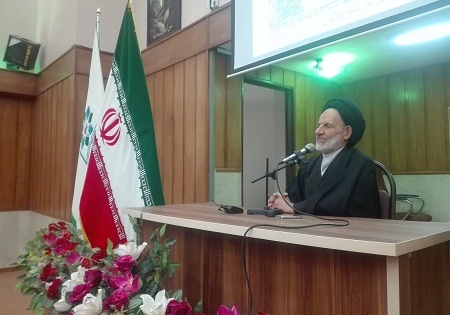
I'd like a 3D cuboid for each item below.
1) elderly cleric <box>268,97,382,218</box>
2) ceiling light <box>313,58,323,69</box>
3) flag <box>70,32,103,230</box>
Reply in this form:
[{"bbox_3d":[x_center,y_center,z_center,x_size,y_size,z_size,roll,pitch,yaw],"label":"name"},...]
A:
[{"bbox_3d":[0.399,0.364,1.723,0.720,1.320,0.570,2,-4,-22],"label":"elderly cleric"},{"bbox_3d":[1.151,-1.162,4.350,0.130,0.150,0.110,1,-4,-12],"label":"ceiling light"},{"bbox_3d":[-1.054,-0.208,2.846,0.220,1.720,0.550,4,-5,-42],"label":"flag"}]

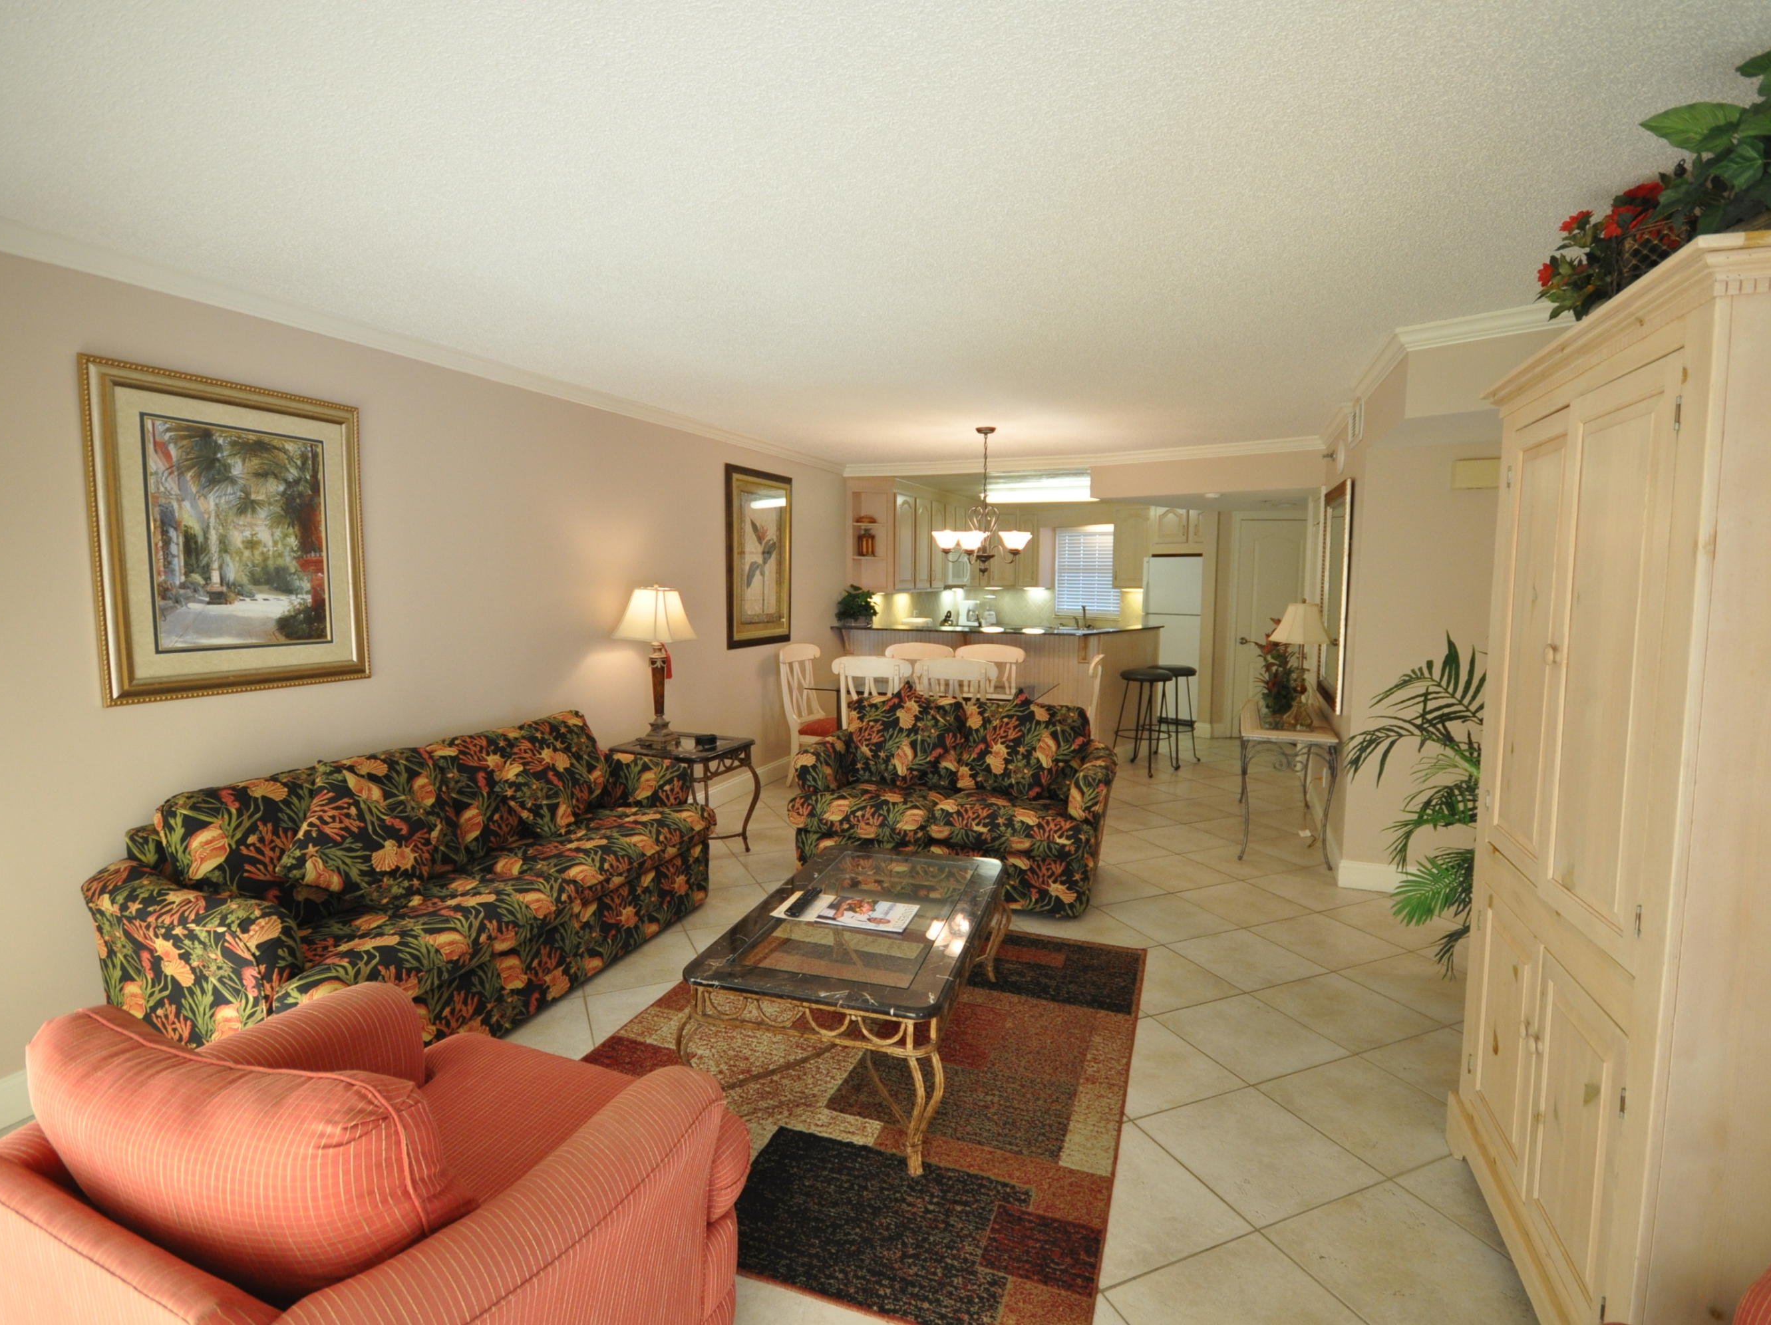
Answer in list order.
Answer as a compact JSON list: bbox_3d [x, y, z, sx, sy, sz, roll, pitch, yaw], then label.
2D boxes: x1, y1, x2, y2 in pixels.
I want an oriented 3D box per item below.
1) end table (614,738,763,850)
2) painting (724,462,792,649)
[{"bbox_3d":[-1.075,0.737,4.415,0.564,0.603,0.564,2,6,22],"label":"end table"},{"bbox_3d":[-0.875,-0.729,5.867,0.040,1.230,0.880,2,6,21],"label":"painting"}]

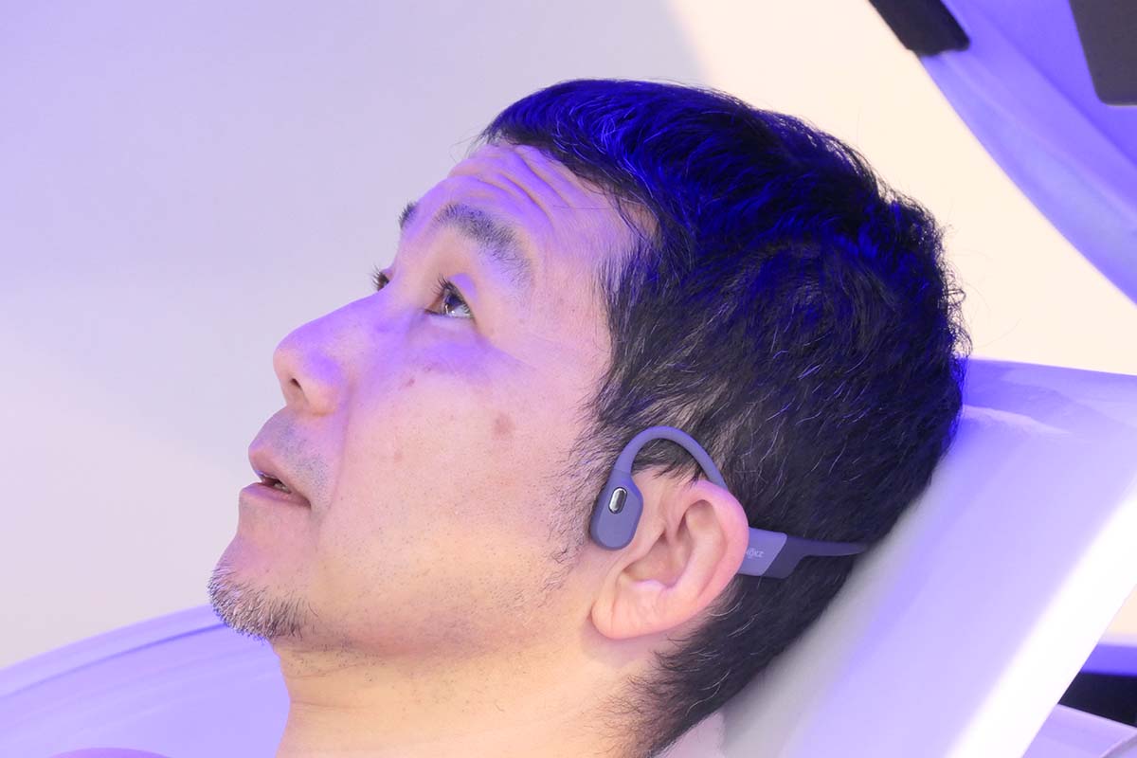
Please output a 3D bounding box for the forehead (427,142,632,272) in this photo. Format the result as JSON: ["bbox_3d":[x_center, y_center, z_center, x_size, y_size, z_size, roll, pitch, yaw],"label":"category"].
[{"bbox_3d":[-0.017,-0.057,1.115,0.048,0.052,0.125,37,-7,-20],"label":"forehead"}]

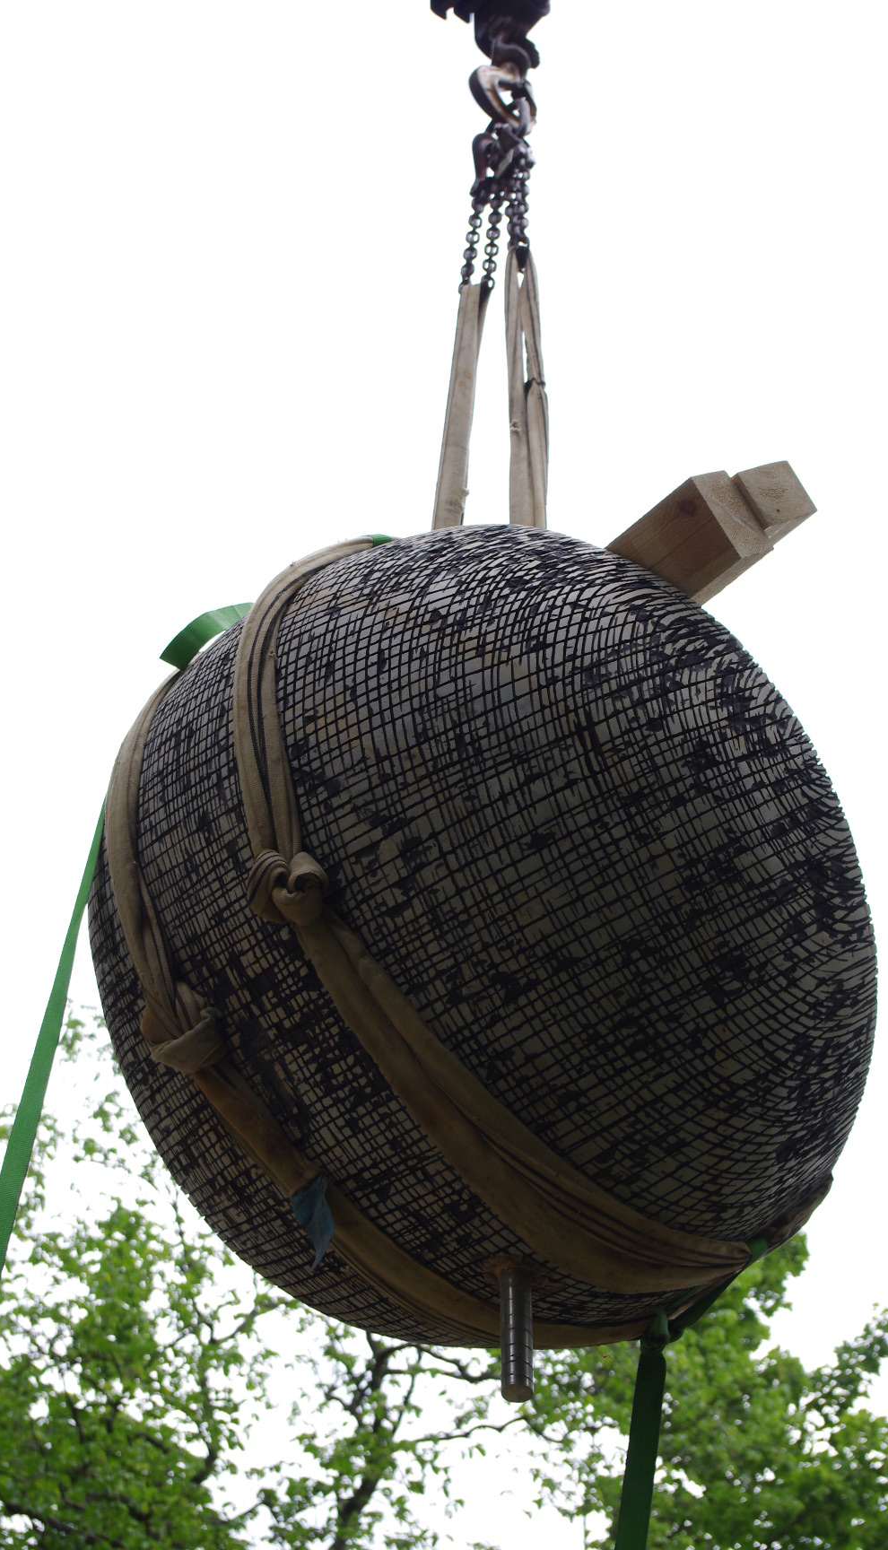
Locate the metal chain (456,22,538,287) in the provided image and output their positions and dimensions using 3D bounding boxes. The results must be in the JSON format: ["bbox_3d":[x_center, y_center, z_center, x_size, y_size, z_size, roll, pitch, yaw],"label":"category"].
[{"bbox_3d":[0.118,-1.349,5.301,0.170,0.809,0.170,1,-39,0],"label":"metal chain"}]

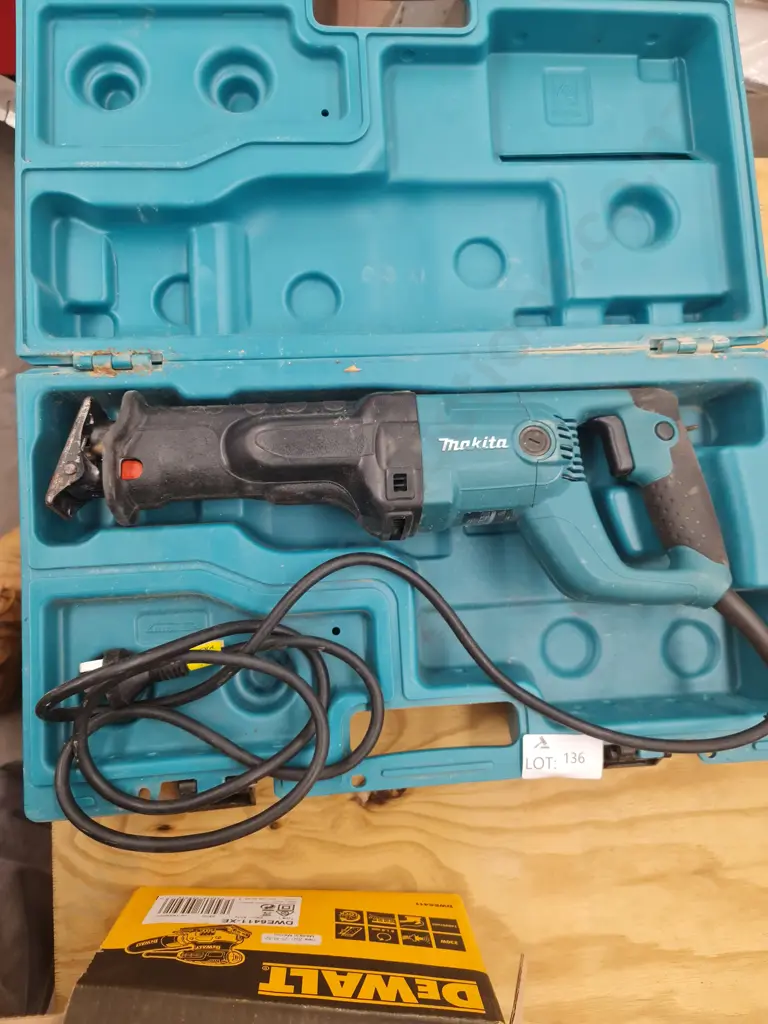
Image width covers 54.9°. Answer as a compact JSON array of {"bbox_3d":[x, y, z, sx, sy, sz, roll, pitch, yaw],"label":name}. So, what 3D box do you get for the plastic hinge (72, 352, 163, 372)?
[{"bbox_3d":[-0.183,-0.103,0.508,0.060,0.011,0.013,-3,85,-5],"label":"plastic hinge"}]

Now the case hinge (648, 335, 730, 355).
[{"bbox_3d":[0.225,-0.123,0.543,0.062,0.011,0.013,-3,85,-5],"label":"case hinge"}]

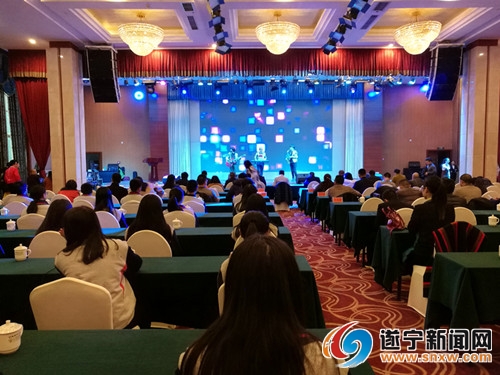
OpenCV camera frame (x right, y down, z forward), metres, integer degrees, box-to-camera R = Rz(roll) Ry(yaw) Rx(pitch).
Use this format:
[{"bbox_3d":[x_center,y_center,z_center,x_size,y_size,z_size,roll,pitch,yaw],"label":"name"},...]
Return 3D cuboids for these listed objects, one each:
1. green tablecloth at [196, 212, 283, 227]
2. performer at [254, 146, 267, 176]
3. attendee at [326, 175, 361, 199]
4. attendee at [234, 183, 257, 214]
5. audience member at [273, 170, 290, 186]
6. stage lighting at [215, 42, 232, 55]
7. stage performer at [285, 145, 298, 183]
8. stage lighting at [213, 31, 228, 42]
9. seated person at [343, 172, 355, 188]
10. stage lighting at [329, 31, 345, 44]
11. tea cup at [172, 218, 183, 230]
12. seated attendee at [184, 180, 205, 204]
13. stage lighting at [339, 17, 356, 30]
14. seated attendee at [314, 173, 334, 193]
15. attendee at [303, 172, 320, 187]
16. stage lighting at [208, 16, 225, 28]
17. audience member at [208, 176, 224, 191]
[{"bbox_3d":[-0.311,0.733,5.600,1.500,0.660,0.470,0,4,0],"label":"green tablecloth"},{"bbox_3d":[0.560,-1.214,20.264,0.600,1.690,0.450,0,4,0],"label":"performer"},{"bbox_3d":[2.063,0.380,8.786,0.660,1.290,0.750,0,3,0],"label":"attendee"},{"bbox_3d":[-0.053,0.558,5.200,0.500,1.240,0.750,0,4,0],"label":"attendee"},{"bbox_3d":[1.081,0.094,13.478,0.530,1.320,0.750,0,3,0],"label":"audience member"},{"bbox_3d":[-0.865,-4.614,12.731,0.500,0.360,0.420,0,-16,0],"label":"stage lighting"},{"bbox_3d":[1.928,-1.102,17.900,0.580,1.700,0.450,2,4,30],"label":"stage performer"},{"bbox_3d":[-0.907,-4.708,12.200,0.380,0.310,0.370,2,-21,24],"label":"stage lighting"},{"bbox_3d":[2.703,0.209,10.650,0.500,1.240,0.720,0,4,0],"label":"seated person"},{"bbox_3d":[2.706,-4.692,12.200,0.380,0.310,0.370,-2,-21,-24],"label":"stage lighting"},{"bbox_3d":[-0.829,0.414,4.460,0.115,0.125,0.095,0,4,0],"label":"tea cup"},{"bbox_3d":[-1.015,0.499,7.146,0.470,1.250,0.760,0,4,3],"label":"seated attendee"},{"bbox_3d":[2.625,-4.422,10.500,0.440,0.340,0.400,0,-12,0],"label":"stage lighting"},{"bbox_3d":[1.696,0.299,9.250,0.520,1.240,0.740,0,4,0],"label":"seated attendee"},{"bbox_3d":[1.986,0.137,12.635,0.520,1.270,0.760,0,4,0],"label":"attendee"},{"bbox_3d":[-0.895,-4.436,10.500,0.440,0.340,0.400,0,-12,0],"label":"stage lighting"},{"bbox_3d":[-1.014,0.235,11.983,0.490,1.210,0.750,0,3,0],"label":"audience member"}]

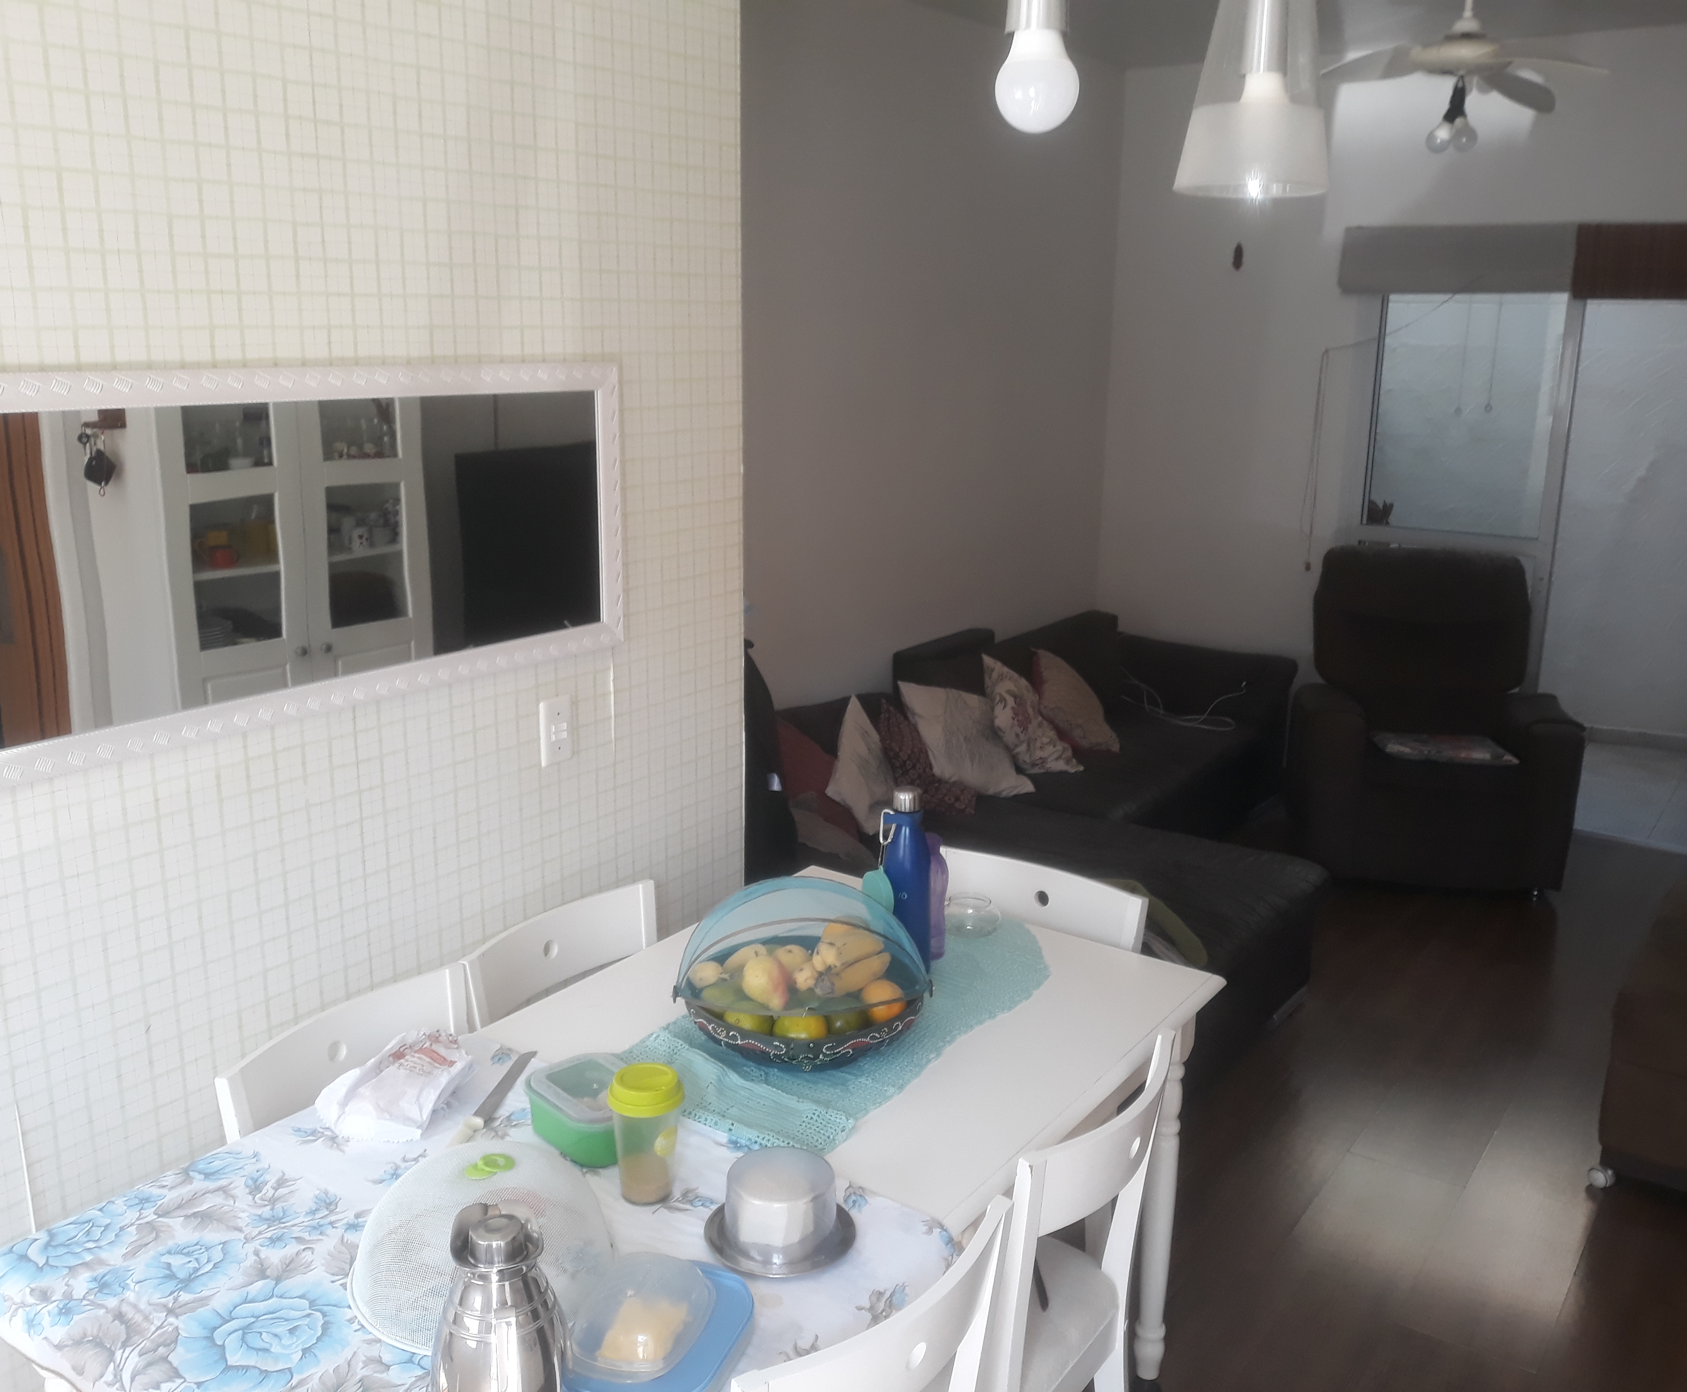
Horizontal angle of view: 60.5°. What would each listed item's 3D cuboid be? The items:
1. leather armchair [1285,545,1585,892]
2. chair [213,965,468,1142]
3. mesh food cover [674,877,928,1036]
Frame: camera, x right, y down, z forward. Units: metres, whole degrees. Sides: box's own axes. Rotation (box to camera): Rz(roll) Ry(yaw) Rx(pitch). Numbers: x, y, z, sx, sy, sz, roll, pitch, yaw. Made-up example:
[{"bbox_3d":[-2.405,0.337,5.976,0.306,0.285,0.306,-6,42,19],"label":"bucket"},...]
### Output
[{"bbox_3d":[2.019,0.061,5.063,0.820,1.060,0.850,3,14,9],"label":"leather armchair"},{"bbox_3d":[-0.535,0.895,2.038,0.470,0.841,0.425,11,17,34],"label":"chair"},{"bbox_3d":[-0.053,0.361,2.122,0.375,0.165,0.300,0,14,-5],"label":"mesh food cover"}]

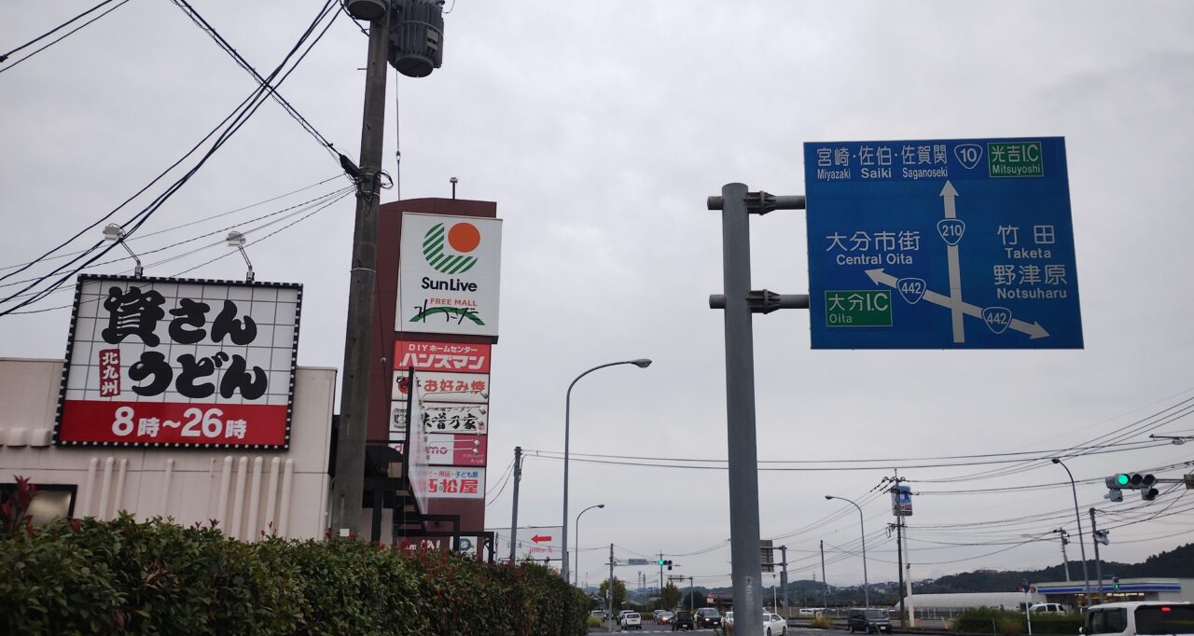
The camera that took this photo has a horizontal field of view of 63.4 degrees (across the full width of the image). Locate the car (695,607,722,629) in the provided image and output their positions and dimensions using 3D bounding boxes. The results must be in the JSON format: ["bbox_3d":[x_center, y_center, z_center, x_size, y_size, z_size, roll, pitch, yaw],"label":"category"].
[{"bbox_3d":[10.213,27.292,87.888,1.750,1.720,4.700,0,-17,2],"label":"car"}]

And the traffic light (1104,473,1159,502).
[{"bbox_3d":[16.178,5.083,29.200,1.200,0.750,0.650,-1,-17,4],"label":"traffic light"}]

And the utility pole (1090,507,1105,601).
[{"bbox_3d":[26.088,13.342,49.987,0.320,6.967,0.300,-1,-17,4],"label":"utility pole"}]

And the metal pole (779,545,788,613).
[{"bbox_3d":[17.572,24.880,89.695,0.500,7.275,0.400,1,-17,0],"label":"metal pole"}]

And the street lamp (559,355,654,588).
[{"bbox_3d":[0.434,6.556,34.293,3.250,10.400,0.350,-1,-17,4],"label":"street lamp"}]

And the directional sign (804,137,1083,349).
[{"bbox_3d":[4.892,-1.073,13.861,3.697,3.100,0.120,0,-12,5],"label":"directional sign"}]

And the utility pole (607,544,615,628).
[{"bbox_3d":[1.237,22.260,79.992,0.420,6.933,0.350,-1,-17,4],"label":"utility pole"}]

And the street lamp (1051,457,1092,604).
[{"bbox_3d":[27.950,13.573,56.597,0.350,10.400,3.100,-15,-23,42],"label":"street lamp"}]

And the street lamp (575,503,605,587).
[{"bbox_3d":[-0.555,21.464,83.389,3.100,10.400,0.350,-13,-22,38],"label":"street lamp"}]

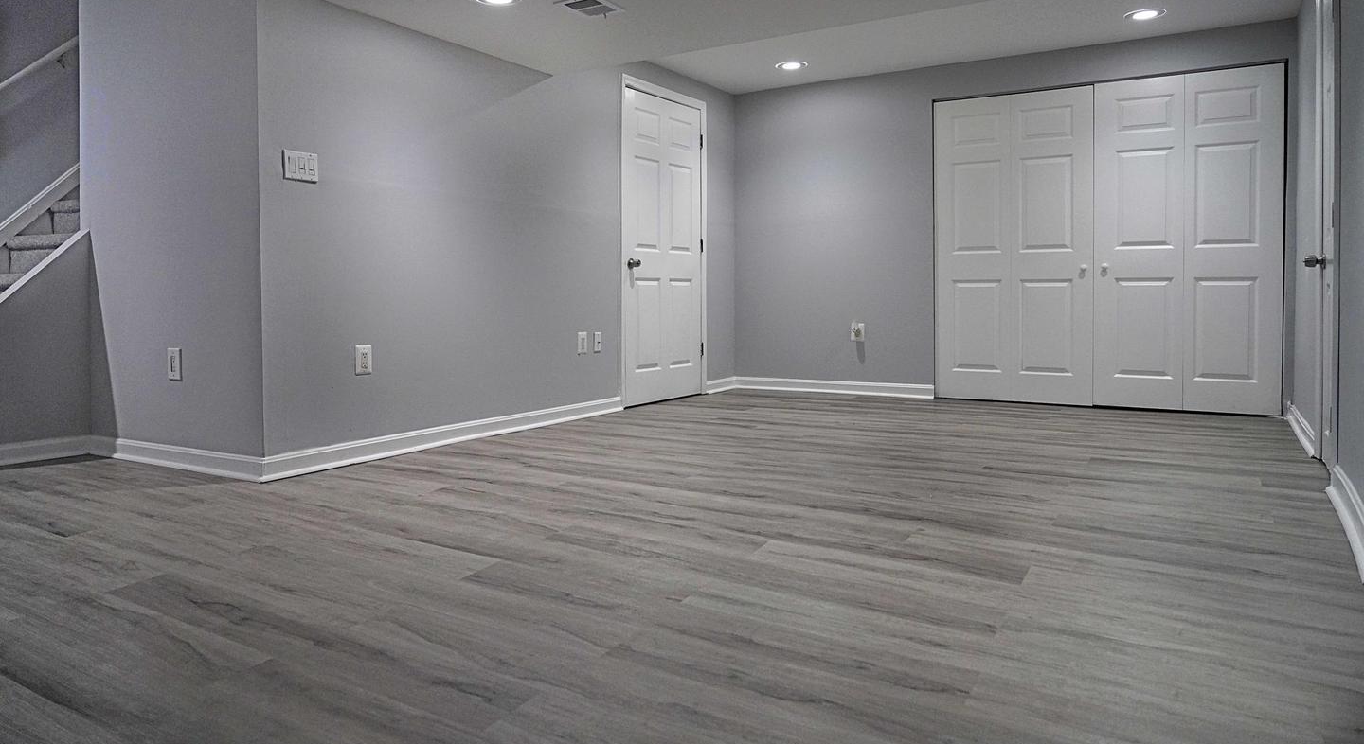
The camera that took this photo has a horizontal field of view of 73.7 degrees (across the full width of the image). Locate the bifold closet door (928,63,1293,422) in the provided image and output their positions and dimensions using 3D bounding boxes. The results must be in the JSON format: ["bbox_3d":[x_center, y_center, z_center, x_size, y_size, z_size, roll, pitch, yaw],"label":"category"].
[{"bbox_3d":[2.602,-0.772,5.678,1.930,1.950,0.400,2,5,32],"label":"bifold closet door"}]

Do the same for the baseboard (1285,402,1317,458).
[{"bbox_3d":[3.022,0.256,4.451,0.025,0.090,1.380,2,5,32],"label":"baseboard"}]

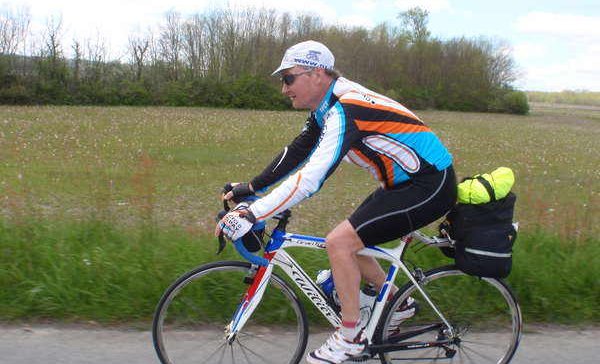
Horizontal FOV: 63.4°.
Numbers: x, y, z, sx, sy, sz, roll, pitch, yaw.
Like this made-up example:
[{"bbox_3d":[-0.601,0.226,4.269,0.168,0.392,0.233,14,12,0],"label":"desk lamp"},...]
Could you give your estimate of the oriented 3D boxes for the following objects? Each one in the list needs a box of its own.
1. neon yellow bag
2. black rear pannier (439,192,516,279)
[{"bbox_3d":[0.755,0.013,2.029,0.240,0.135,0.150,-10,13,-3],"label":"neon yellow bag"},{"bbox_3d":[0.757,0.198,2.076,0.255,0.335,0.270,2,12,-6],"label":"black rear pannier"}]

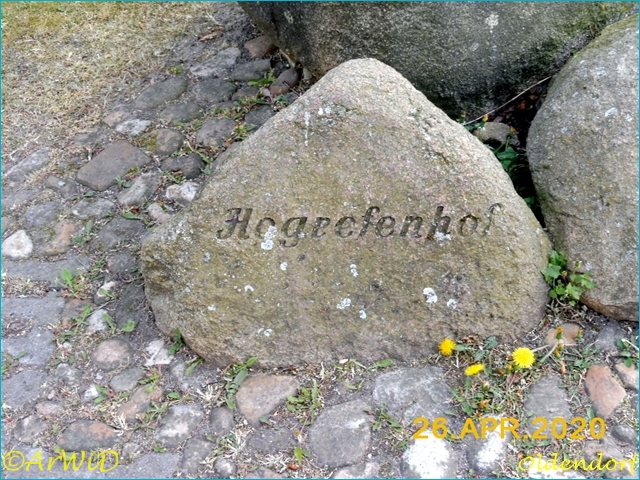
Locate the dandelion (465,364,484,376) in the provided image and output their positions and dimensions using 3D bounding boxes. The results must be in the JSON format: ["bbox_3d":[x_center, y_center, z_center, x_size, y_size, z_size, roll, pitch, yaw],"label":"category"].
[{"bbox_3d":[0.302,0.255,1.700,0.039,0.015,0.039,-16,12,13],"label":"dandelion"}]

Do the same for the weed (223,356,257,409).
[{"bbox_3d":[-0.158,0.280,1.710,0.064,0.045,0.090,0,40,0],"label":"weed"}]

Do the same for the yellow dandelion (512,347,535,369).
[{"bbox_3d":[0.403,0.233,1.720,0.043,0.020,0.043,0,53,0],"label":"yellow dandelion"}]

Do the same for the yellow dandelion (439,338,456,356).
[{"bbox_3d":[0.257,0.216,1.750,0.036,0.020,0.036,-4,49,4],"label":"yellow dandelion"}]

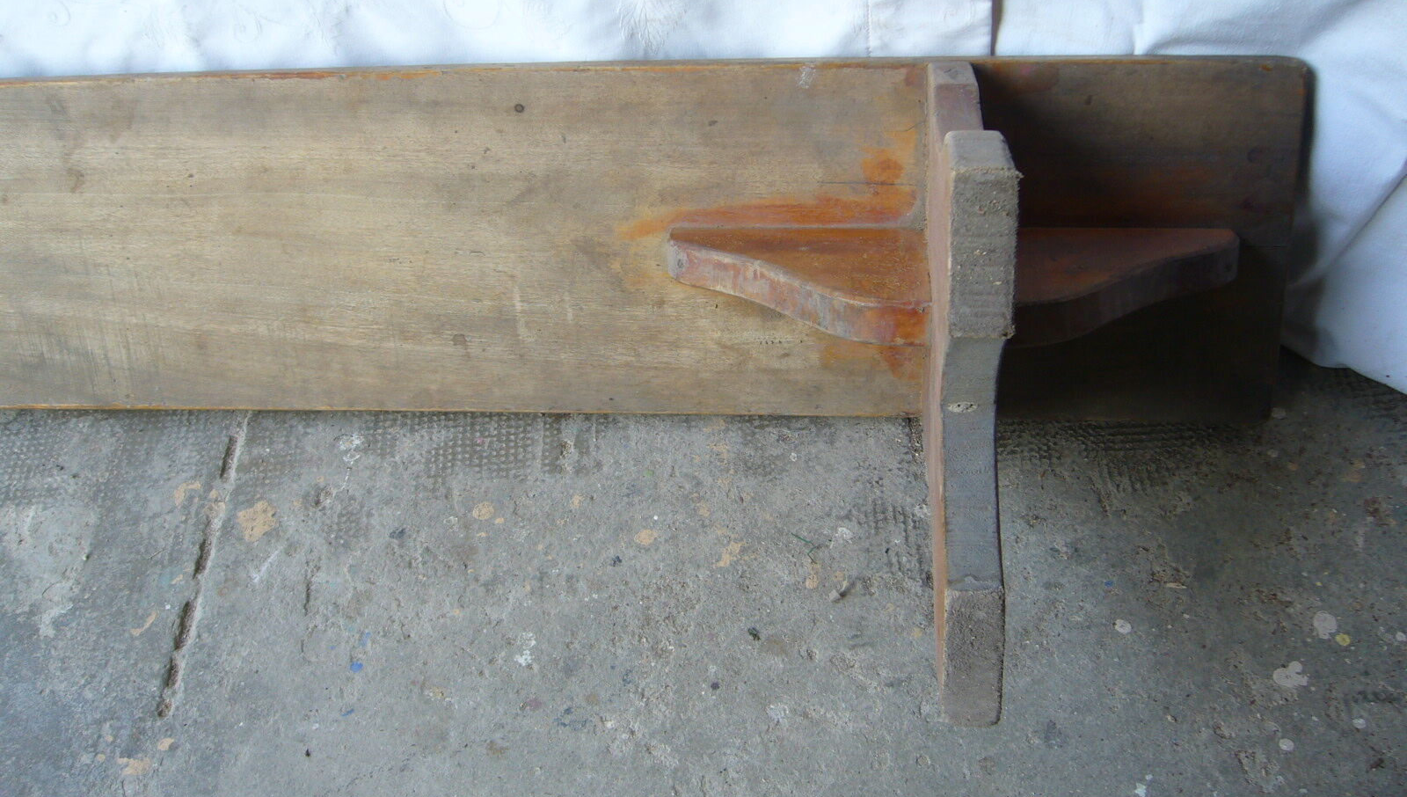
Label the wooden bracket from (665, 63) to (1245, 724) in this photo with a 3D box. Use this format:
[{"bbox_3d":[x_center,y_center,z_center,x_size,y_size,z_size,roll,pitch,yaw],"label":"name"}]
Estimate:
[{"bbox_3d":[0.157,-0.040,0.880,0.418,0.285,0.430,1,20,7],"label":"wooden bracket"}]

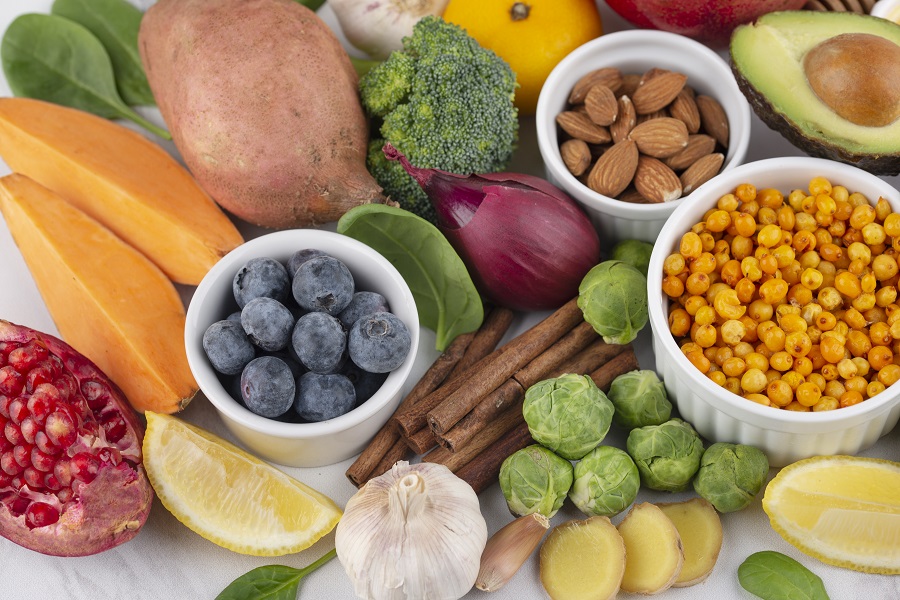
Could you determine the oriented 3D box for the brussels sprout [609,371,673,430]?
[{"bbox_3d":[0.066,0.035,0.903,0.022,0.021,0.022,0,61,0],"label":"brussels sprout"}]

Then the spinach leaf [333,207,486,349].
[{"bbox_3d":[-0.015,-0.010,0.918,0.034,0.014,0.057,-33,87,-17],"label":"spinach leaf"}]

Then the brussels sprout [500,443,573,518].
[{"bbox_3d":[0.029,0.061,0.887,0.025,0.025,0.025,0,61,0],"label":"brussels sprout"}]

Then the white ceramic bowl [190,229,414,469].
[{"bbox_3d":[-0.049,0.019,0.883,0.077,0.037,0.077,0,62,0],"label":"white ceramic bowl"}]

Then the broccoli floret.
[{"bbox_3d":[-0.004,-0.062,0.915,0.057,0.057,0.076,0,62,0],"label":"broccoli floret"}]

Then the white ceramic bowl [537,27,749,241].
[{"bbox_3d":[0.067,-0.054,0.921,0.074,0.039,0.074,0,62,0],"label":"white ceramic bowl"}]

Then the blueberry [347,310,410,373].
[{"bbox_3d":[-0.024,0.014,0.889,0.021,0.019,0.020,0,61,0],"label":"blueberry"}]

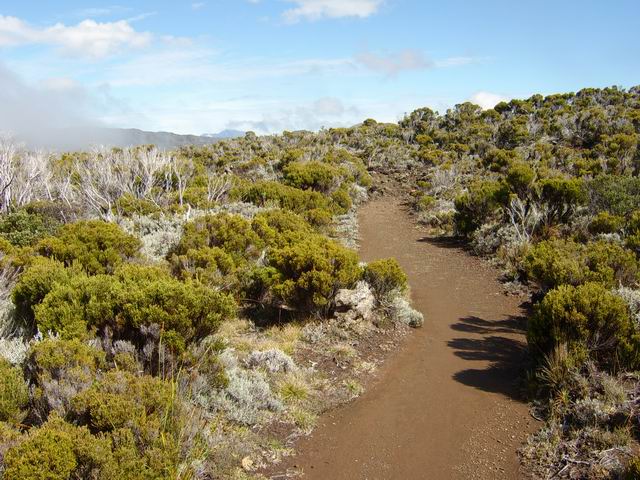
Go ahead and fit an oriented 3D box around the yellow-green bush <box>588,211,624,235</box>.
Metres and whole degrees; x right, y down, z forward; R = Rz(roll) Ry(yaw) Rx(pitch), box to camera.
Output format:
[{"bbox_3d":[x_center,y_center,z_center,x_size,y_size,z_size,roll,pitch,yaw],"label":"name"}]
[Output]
[{"bbox_3d":[4.837,-0.295,9.676,0.597,0.412,0.535,0,10,0],"label":"yellow-green bush"}]

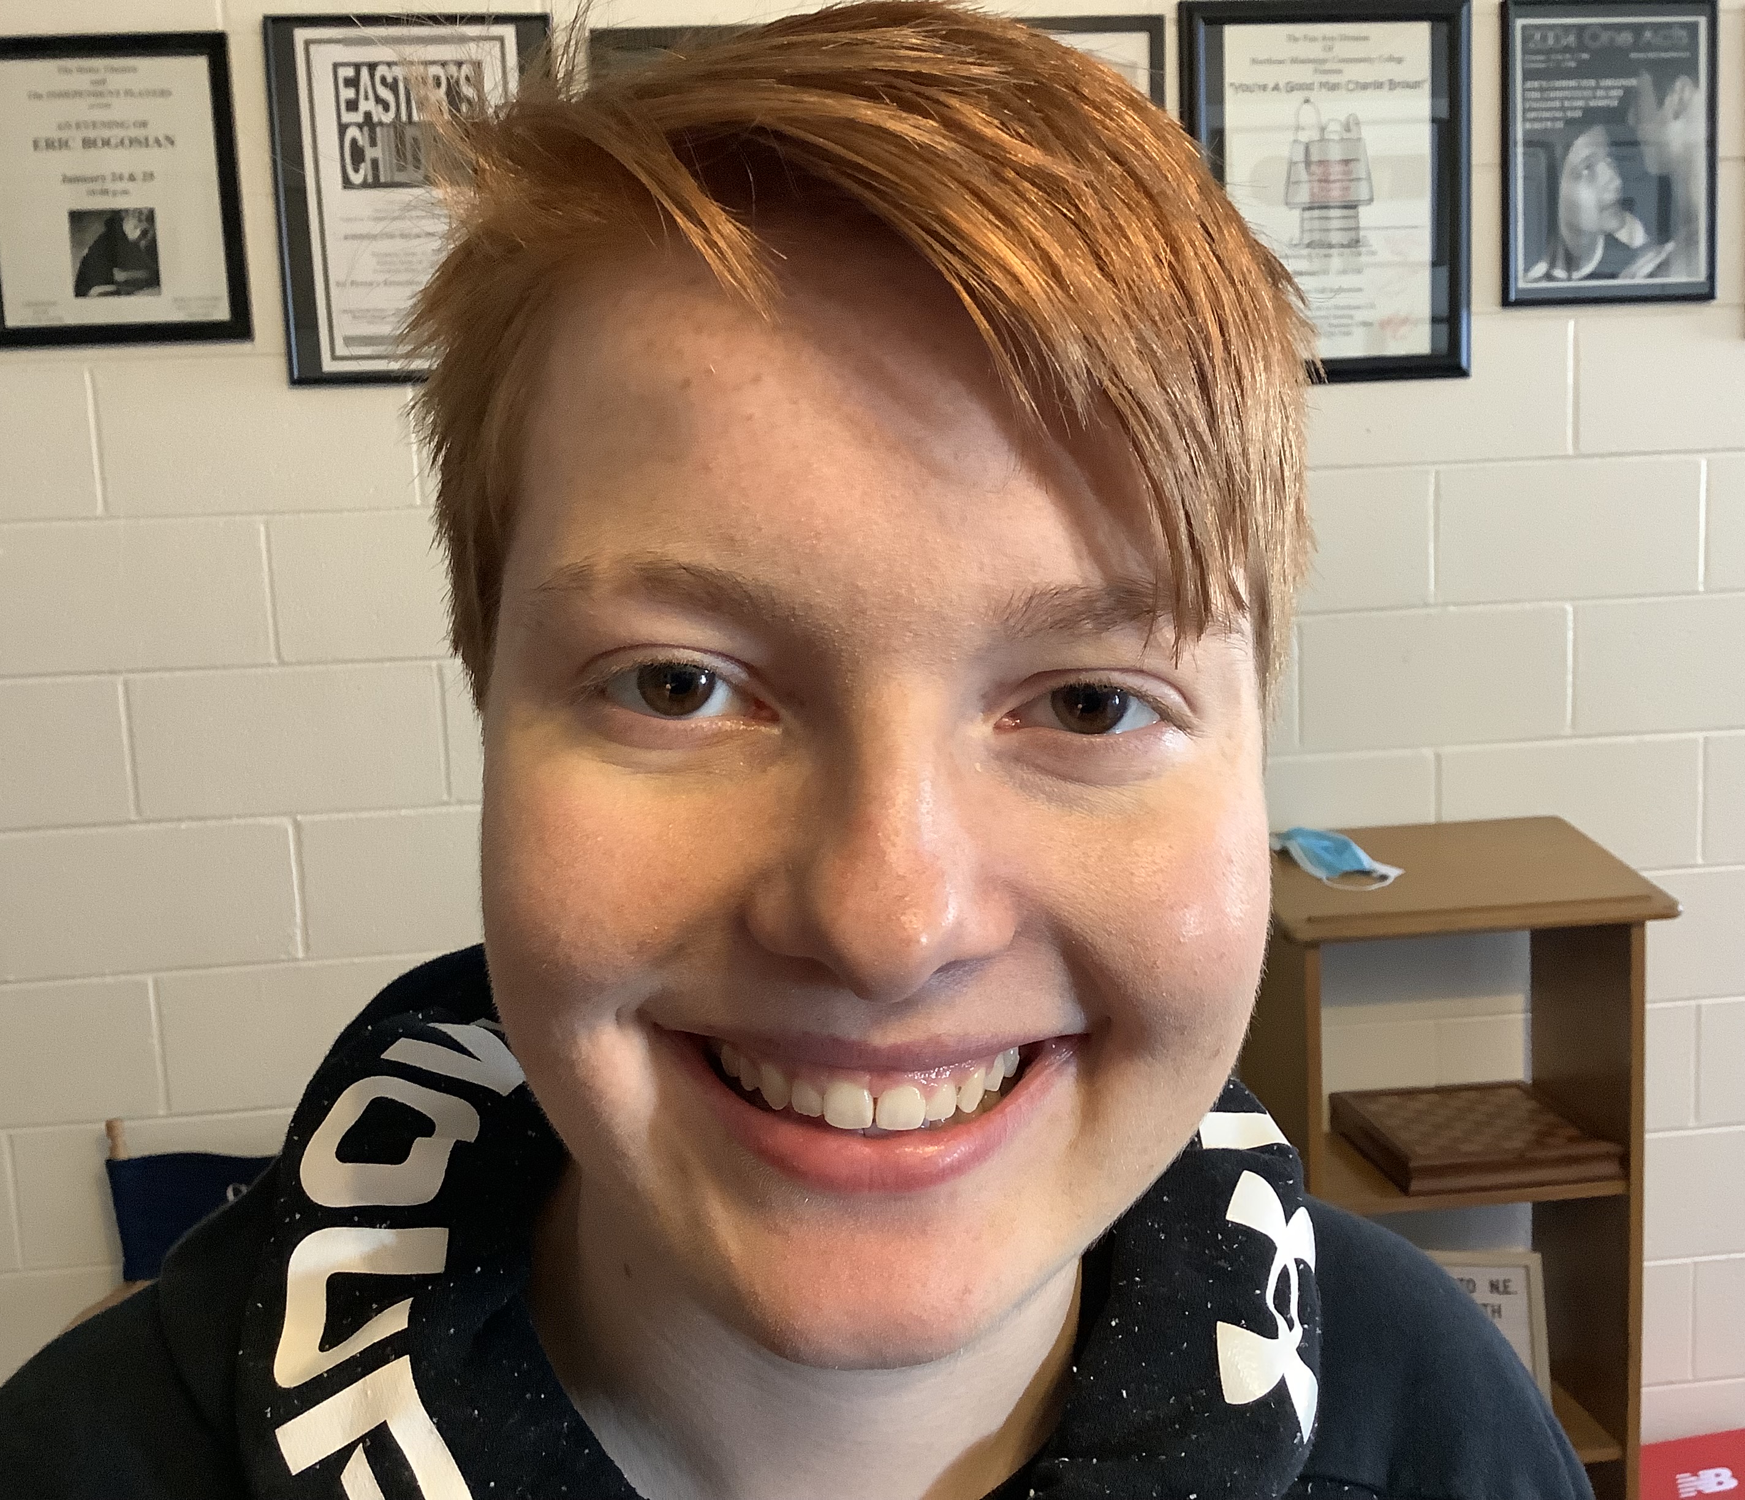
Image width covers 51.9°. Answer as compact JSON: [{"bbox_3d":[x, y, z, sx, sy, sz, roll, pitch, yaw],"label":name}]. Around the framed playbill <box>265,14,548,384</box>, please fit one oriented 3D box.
[{"bbox_3d":[-0.589,-0.716,2.338,0.360,0.460,0.022,-3,7,-6],"label":"framed playbill"}]

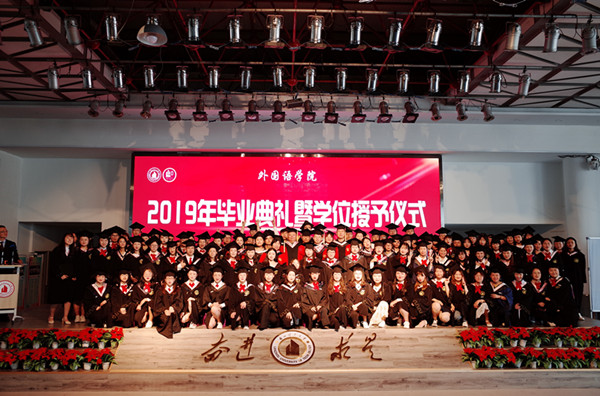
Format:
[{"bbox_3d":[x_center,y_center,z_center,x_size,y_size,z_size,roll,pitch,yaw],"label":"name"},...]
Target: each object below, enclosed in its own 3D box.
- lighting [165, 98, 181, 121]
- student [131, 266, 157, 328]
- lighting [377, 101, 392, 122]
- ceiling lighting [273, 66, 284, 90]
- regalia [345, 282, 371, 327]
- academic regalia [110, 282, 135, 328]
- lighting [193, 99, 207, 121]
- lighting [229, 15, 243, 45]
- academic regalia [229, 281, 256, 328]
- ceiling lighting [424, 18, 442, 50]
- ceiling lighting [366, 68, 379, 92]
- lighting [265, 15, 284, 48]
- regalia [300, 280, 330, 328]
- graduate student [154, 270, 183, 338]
[{"bbox_3d":[-2.984,-2.070,10.900,0.340,0.460,0.320,0,-6,0],"label":"lighting"},{"bbox_3d":[-2.888,1.811,8.590,0.437,1.034,0.620,2,-6,-15],"label":"student"},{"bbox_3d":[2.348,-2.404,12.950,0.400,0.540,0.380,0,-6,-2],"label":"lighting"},{"bbox_3d":[-0.423,-2.360,9.200,0.230,0.430,0.250,0,-6,0],"label":"ceiling lighting"},{"bbox_3d":[1.085,1.997,8.707,0.500,0.803,0.500,0,-6,3],"label":"regalia"},{"bbox_3d":[-3.080,1.857,8.102,0.420,0.760,0.520,1,-6,-9],"label":"academic regalia"},{"bbox_3d":[-2.040,-1.794,9.446,0.270,0.350,0.270,0,-6,0],"label":"lighting"},{"bbox_3d":[-0.996,-2.604,7.200,0.230,0.420,0.250,0,-6,0],"label":"lighting"},{"bbox_3d":[-1.000,1.872,8.174,0.470,0.760,0.550,0,-6,-4],"label":"academic regalia"},{"bbox_3d":[2.455,-3.007,8.571,0.330,0.480,0.330,0,-6,-2],"label":"ceiling lighting"},{"bbox_3d":[1.432,-2.321,9.200,0.230,0.430,0.250,0,-6,0],"label":"ceiling lighting"},{"bbox_3d":[-0.336,-2.211,6.192,0.260,0.420,0.280,0,-6,-1],"label":"lighting"},{"bbox_3d":[0.258,1.824,8.050,0.540,0.820,0.580,0,-6,-1],"label":"regalia"},{"bbox_3d":[-2.342,1.866,8.288,0.480,1.136,0.600,0,-6,-2],"label":"graduate student"}]

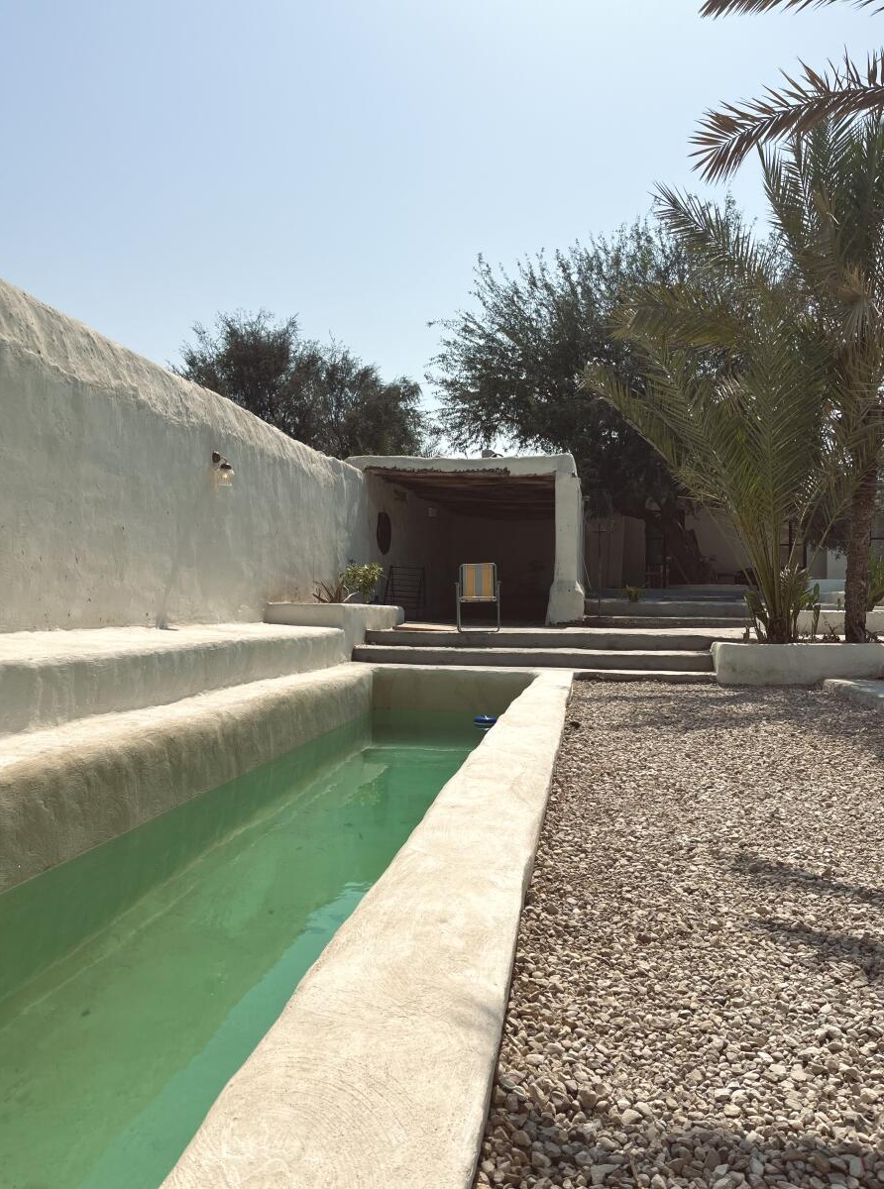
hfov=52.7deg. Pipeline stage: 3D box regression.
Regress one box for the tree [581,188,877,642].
[{"bbox_3d":[2.730,-1.700,8.500,2.800,4.350,2.700,0,-1,0],"label":"tree"}]

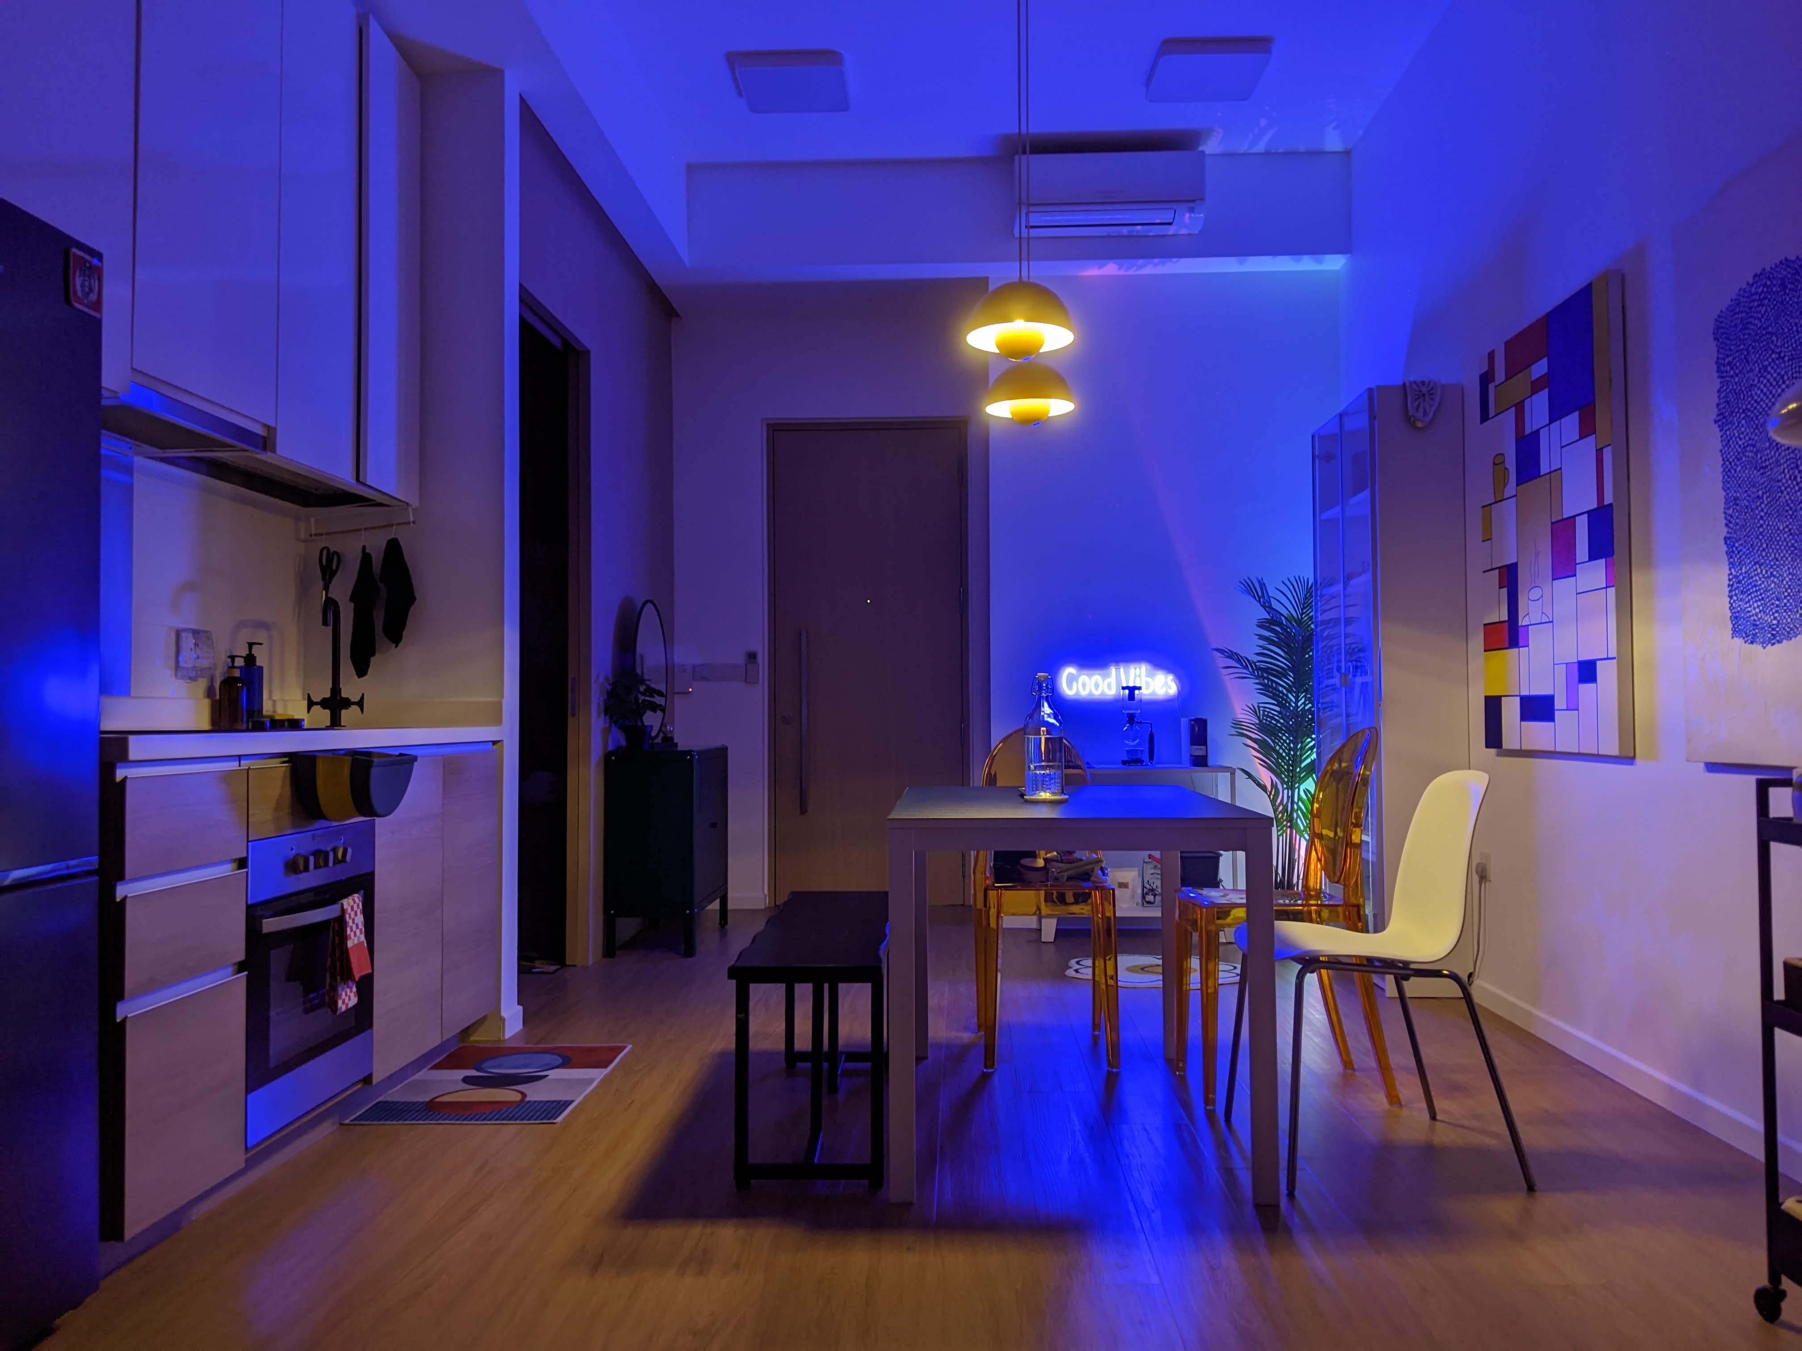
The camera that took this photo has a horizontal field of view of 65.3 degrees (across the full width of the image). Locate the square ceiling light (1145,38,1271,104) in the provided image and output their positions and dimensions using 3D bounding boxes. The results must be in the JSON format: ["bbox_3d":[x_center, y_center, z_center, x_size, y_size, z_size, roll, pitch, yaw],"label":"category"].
[{"bbox_3d":[1.135,-2.234,5.206,0.380,0.050,0.380,0,-2,2],"label":"square ceiling light"}]

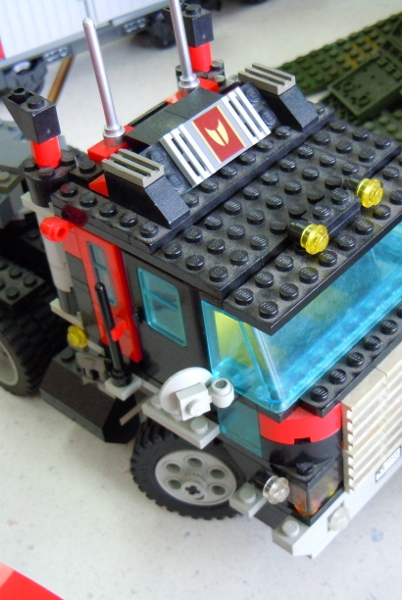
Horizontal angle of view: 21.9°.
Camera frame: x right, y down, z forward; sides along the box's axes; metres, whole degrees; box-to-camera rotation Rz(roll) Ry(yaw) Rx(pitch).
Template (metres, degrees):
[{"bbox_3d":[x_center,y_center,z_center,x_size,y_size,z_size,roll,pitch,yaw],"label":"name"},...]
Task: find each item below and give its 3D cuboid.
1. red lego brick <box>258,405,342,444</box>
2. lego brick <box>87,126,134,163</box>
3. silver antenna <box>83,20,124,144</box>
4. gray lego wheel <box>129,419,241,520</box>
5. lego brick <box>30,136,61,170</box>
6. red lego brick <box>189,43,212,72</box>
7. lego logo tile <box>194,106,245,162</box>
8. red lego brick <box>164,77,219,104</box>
[{"bbox_3d":[0.027,0.032,0.282,0.016,0.010,0.016,27,52,34],"label":"red lego brick"},{"bbox_3d":[-0.024,-0.044,0.299,0.008,0.004,0.016,27,52,34],"label":"lego brick"},{"bbox_3d":[-0.027,-0.059,0.286,0.006,0.038,0.006,-6,40,5],"label":"silver antenna"},{"bbox_3d":[0.000,0.052,0.325,0.042,0.042,0.016,3,42,13],"label":"gray lego wheel"},{"bbox_3d":[-0.044,-0.043,0.295,0.008,0.010,0.008,27,52,34],"label":"lego brick"},{"bbox_3d":[-0.001,-0.077,0.328,0.008,0.010,0.008,27,52,34],"label":"red lego brick"},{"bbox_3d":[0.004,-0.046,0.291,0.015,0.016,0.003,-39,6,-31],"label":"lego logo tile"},{"bbox_3d":[-0.003,-0.061,0.315,0.008,0.004,0.016,27,52,34],"label":"red lego brick"}]

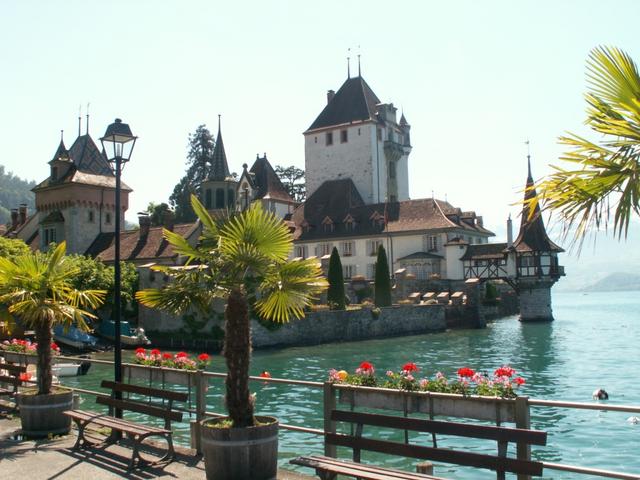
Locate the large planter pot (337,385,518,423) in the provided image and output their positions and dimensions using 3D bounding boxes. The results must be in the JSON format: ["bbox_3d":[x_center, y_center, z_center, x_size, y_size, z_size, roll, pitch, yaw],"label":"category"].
[{"bbox_3d":[0.918,1.376,5.525,1.690,0.200,0.220,-5,-6,37],"label":"large planter pot"}]

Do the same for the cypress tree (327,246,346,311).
[{"bbox_3d":[1.194,2.800,46.934,1.350,4.671,1.350,-1,-5,0],"label":"cypress tree"}]

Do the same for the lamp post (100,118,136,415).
[{"bbox_3d":[-2.608,0.467,8.417,0.400,4.180,0.400,-6,-7,44],"label":"lamp post"}]

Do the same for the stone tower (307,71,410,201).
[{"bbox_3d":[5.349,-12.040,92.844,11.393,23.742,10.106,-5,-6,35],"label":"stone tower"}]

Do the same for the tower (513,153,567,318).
[{"bbox_3d":[23.027,-0.283,68.251,4.700,17.408,4.700,-5,-6,33],"label":"tower"}]

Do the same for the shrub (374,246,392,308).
[{"bbox_3d":[4.763,2.715,48.642,1.350,4.766,1.350,-1,-5,0],"label":"shrub"}]

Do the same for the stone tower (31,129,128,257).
[{"bbox_3d":[-25.471,-4.113,69.561,7.092,16.063,6.901,-5,-6,36],"label":"stone tower"}]

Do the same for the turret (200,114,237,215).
[{"bbox_3d":[-12.694,-9.449,81.180,4.500,12.345,4.500,-5,-6,35],"label":"turret"}]

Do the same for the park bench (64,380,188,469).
[{"bbox_3d":[-2.293,2.101,7.464,1.860,0.735,0.620,-6,-7,44],"label":"park bench"}]

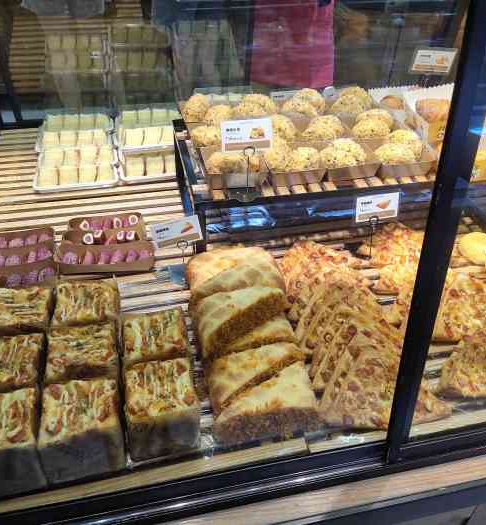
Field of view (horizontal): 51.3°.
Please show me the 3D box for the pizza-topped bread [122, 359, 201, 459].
[{"bbox_3d":[-0.107,0.191,0.674,0.092,0.066,0.097,-7,34,-12],"label":"pizza-topped bread"}]

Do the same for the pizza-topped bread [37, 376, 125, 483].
[{"bbox_3d":[-0.202,0.208,0.646,0.092,0.066,0.097,-7,34,-12],"label":"pizza-topped bread"}]

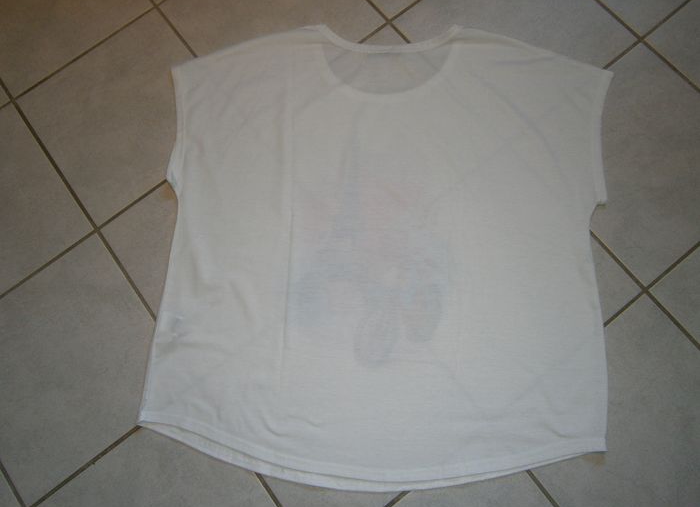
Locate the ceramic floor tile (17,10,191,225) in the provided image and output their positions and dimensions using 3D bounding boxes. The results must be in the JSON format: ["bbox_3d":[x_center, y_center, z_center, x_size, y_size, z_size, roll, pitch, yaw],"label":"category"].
[{"bbox_3d":[-0.386,-0.247,0.922,0.300,0.010,0.300,-37,76,-6],"label":"ceramic floor tile"}]

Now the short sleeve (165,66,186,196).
[{"bbox_3d":[-0.294,-0.214,0.896,0.036,0.015,0.240,-4,75,3],"label":"short sleeve"}]

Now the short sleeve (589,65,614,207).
[{"bbox_3d":[0.401,-0.191,0.843,0.038,0.015,0.238,7,76,6],"label":"short sleeve"}]

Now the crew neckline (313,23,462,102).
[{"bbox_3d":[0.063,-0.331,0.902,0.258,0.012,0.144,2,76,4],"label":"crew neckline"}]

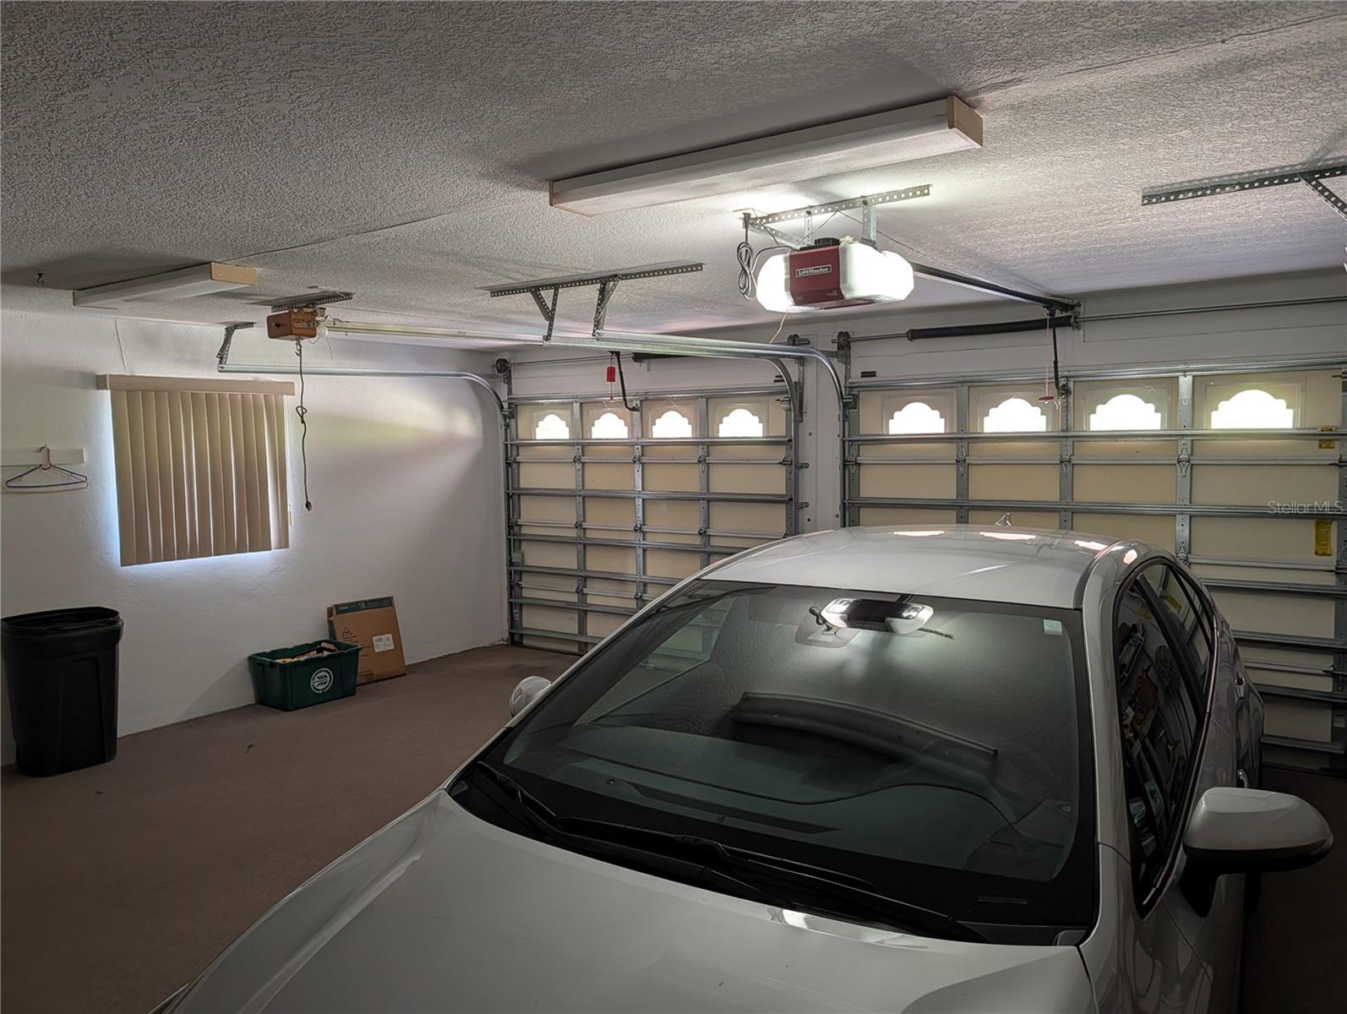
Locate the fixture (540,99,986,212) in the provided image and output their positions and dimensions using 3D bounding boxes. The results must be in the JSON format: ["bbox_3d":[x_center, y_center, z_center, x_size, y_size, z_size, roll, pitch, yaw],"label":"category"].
[{"bbox_3d":[0.197,-0.933,2.573,1.230,0.078,0.215,2,5,33],"label":"fixture"}]

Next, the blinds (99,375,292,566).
[{"bbox_3d":[-2.981,-0.242,5.991,0.130,1.135,1.190,2,5,36],"label":"blinds"}]

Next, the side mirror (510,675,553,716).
[{"bbox_3d":[-0.414,0.609,2.728,0.250,0.195,0.160,2,5,32],"label":"side mirror"}]

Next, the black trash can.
[{"bbox_3d":[-3.372,1.022,5.147,0.470,0.830,0.550,2,5,36],"label":"black trash can"}]

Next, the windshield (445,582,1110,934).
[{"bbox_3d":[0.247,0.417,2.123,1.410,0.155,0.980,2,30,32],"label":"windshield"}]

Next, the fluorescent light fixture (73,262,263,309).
[{"bbox_3d":[-2.416,-1.026,4.400,1.230,0.078,0.212,2,5,34],"label":"fluorescent light fixture"}]

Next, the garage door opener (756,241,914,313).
[{"bbox_3d":[0.532,-0.771,3.139,0.420,0.210,0.300,2,5,36],"label":"garage door opener"}]

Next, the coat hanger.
[{"bbox_3d":[-3.534,-0.212,5.251,0.045,0.245,0.415,2,5,36],"label":"coat hanger"}]

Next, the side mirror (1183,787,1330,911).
[{"bbox_3d":[1.109,0.654,1.782,0.250,0.195,0.160,2,5,32],"label":"side mirror"}]

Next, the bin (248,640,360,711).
[{"bbox_3d":[-2.515,1.165,6.422,0.430,0.340,0.600,2,5,36],"label":"bin"}]

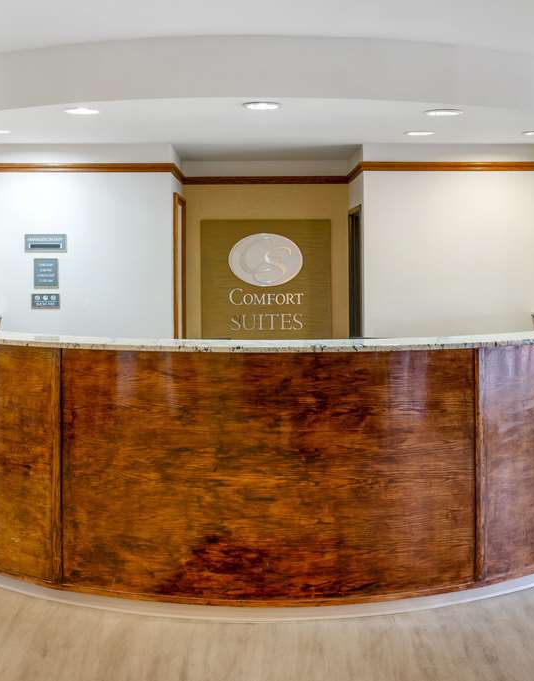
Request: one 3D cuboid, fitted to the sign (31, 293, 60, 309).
[{"bbox_3d":[-1.436,-0.253,4.985,0.186,0.100,0.015,0,3,0],"label":"sign"}]

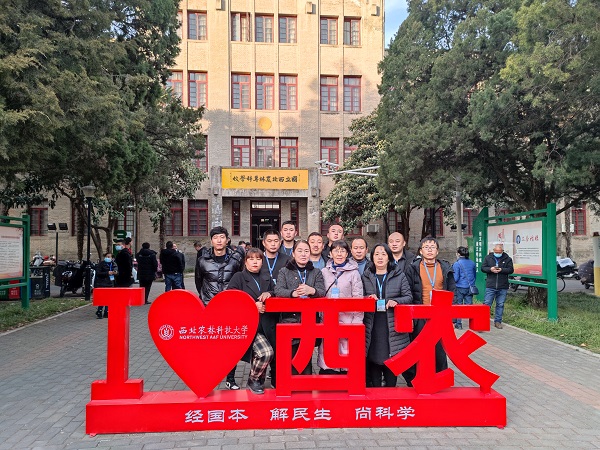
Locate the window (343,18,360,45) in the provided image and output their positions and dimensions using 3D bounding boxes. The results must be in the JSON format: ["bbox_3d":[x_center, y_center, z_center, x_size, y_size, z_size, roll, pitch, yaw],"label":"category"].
[{"bbox_3d":[3.244,-11.881,25.573,1.068,1.753,0.200,0,-2,-5],"label":"window"}]

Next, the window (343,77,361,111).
[{"bbox_3d":[3.431,-8.560,27.177,1.170,2.328,0.150,0,-2,-5],"label":"window"}]

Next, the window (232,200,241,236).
[{"bbox_3d":[-4.016,-0.441,26.237,0.499,2.231,0.150,0,-2,-5],"label":"window"}]

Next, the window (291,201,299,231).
[{"bbox_3d":[-0.306,-0.395,25.201,0.468,2.122,0.200,0,-2,-5],"label":"window"}]

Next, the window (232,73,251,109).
[{"bbox_3d":[-3.760,-8.546,26.560,1.206,2.328,0.150,0,-2,-5],"label":"window"}]

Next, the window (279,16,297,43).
[{"bbox_3d":[-0.770,-12.695,26.970,1.178,1.836,0.150,0,-2,-5],"label":"window"}]

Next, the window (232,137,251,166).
[{"bbox_3d":[-3.739,-4.459,26.410,1.206,2.310,0.150,0,-2,-5],"label":"window"}]

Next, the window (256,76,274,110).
[{"bbox_3d":[-2.094,-7.981,24.969,1.125,2.213,0.200,0,-2,-5],"label":"window"}]

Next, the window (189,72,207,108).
[{"bbox_3d":[-6.024,-7.988,24.611,1.122,2.211,0.200,0,-2,-5],"label":"window"}]

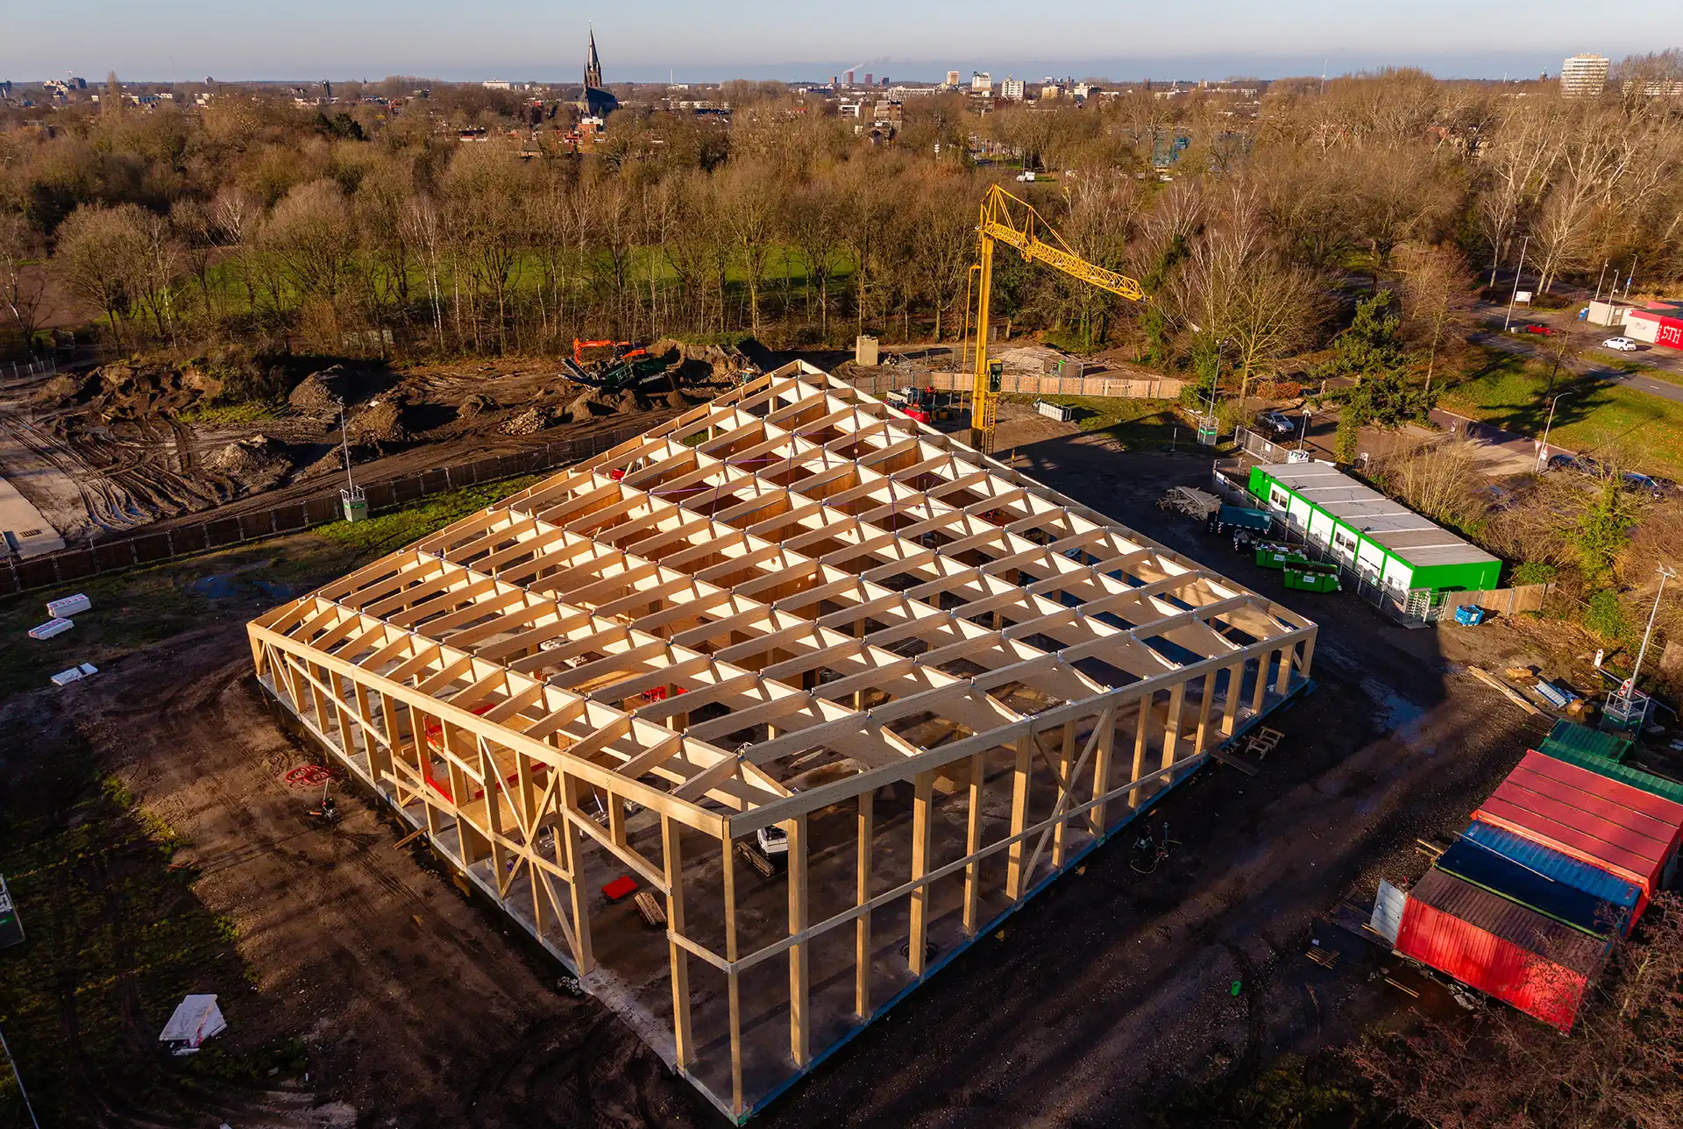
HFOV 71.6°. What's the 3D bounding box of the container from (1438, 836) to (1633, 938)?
[{"bbox_3d":[26.604,13.578,45.475,2.440,2.590,6.060,-20,30,-40],"label":"container"}]

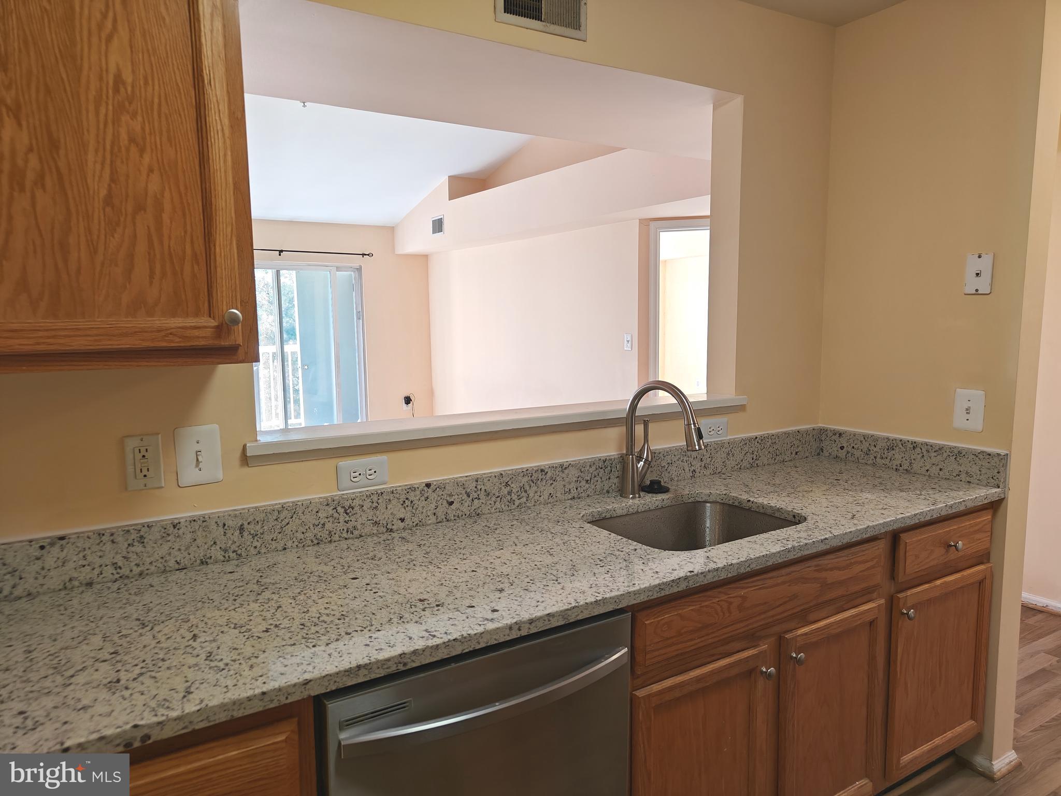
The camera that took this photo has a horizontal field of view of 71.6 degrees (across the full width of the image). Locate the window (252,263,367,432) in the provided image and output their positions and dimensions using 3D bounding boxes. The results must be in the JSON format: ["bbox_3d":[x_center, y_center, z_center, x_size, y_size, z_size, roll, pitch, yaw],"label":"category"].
[{"bbox_3d":[-2.542,-0.357,7.551,1.680,2.010,0.120,-5,7,-32],"label":"window"}]

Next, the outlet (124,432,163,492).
[{"bbox_3d":[-0.804,0.135,1.531,0.070,0.114,0.010,-5,7,-32],"label":"outlet"}]

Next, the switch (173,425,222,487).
[{"bbox_3d":[-0.713,0.125,1.585,0.088,0.126,0.016,-5,7,-32],"label":"switch"}]

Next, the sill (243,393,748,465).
[{"bbox_3d":[-0.001,0.065,2.086,1.569,0.055,0.206,-5,7,-32],"label":"sill"}]

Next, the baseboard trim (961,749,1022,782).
[{"bbox_3d":[1.460,1.137,2.346,0.175,0.056,0.130,-5,7,-32],"label":"baseboard trim"}]

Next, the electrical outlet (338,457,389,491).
[{"bbox_3d":[-0.406,0.185,1.789,0.122,0.071,0.010,-5,7,-32],"label":"electrical outlet"}]

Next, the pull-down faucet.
[{"bbox_3d":[0.382,0.123,2.063,0.102,0.342,0.273,-6,8,-40],"label":"pull-down faucet"}]

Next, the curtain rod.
[{"bbox_3d":[-2.513,-1.467,7.362,1.980,0.055,0.090,-5,7,-32],"label":"curtain rod"}]

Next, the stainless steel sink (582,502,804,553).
[{"bbox_3d":[0.424,0.433,1.925,0.546,0.205,0.418,-5,7,-32],"label":"stainless steel sink"}]

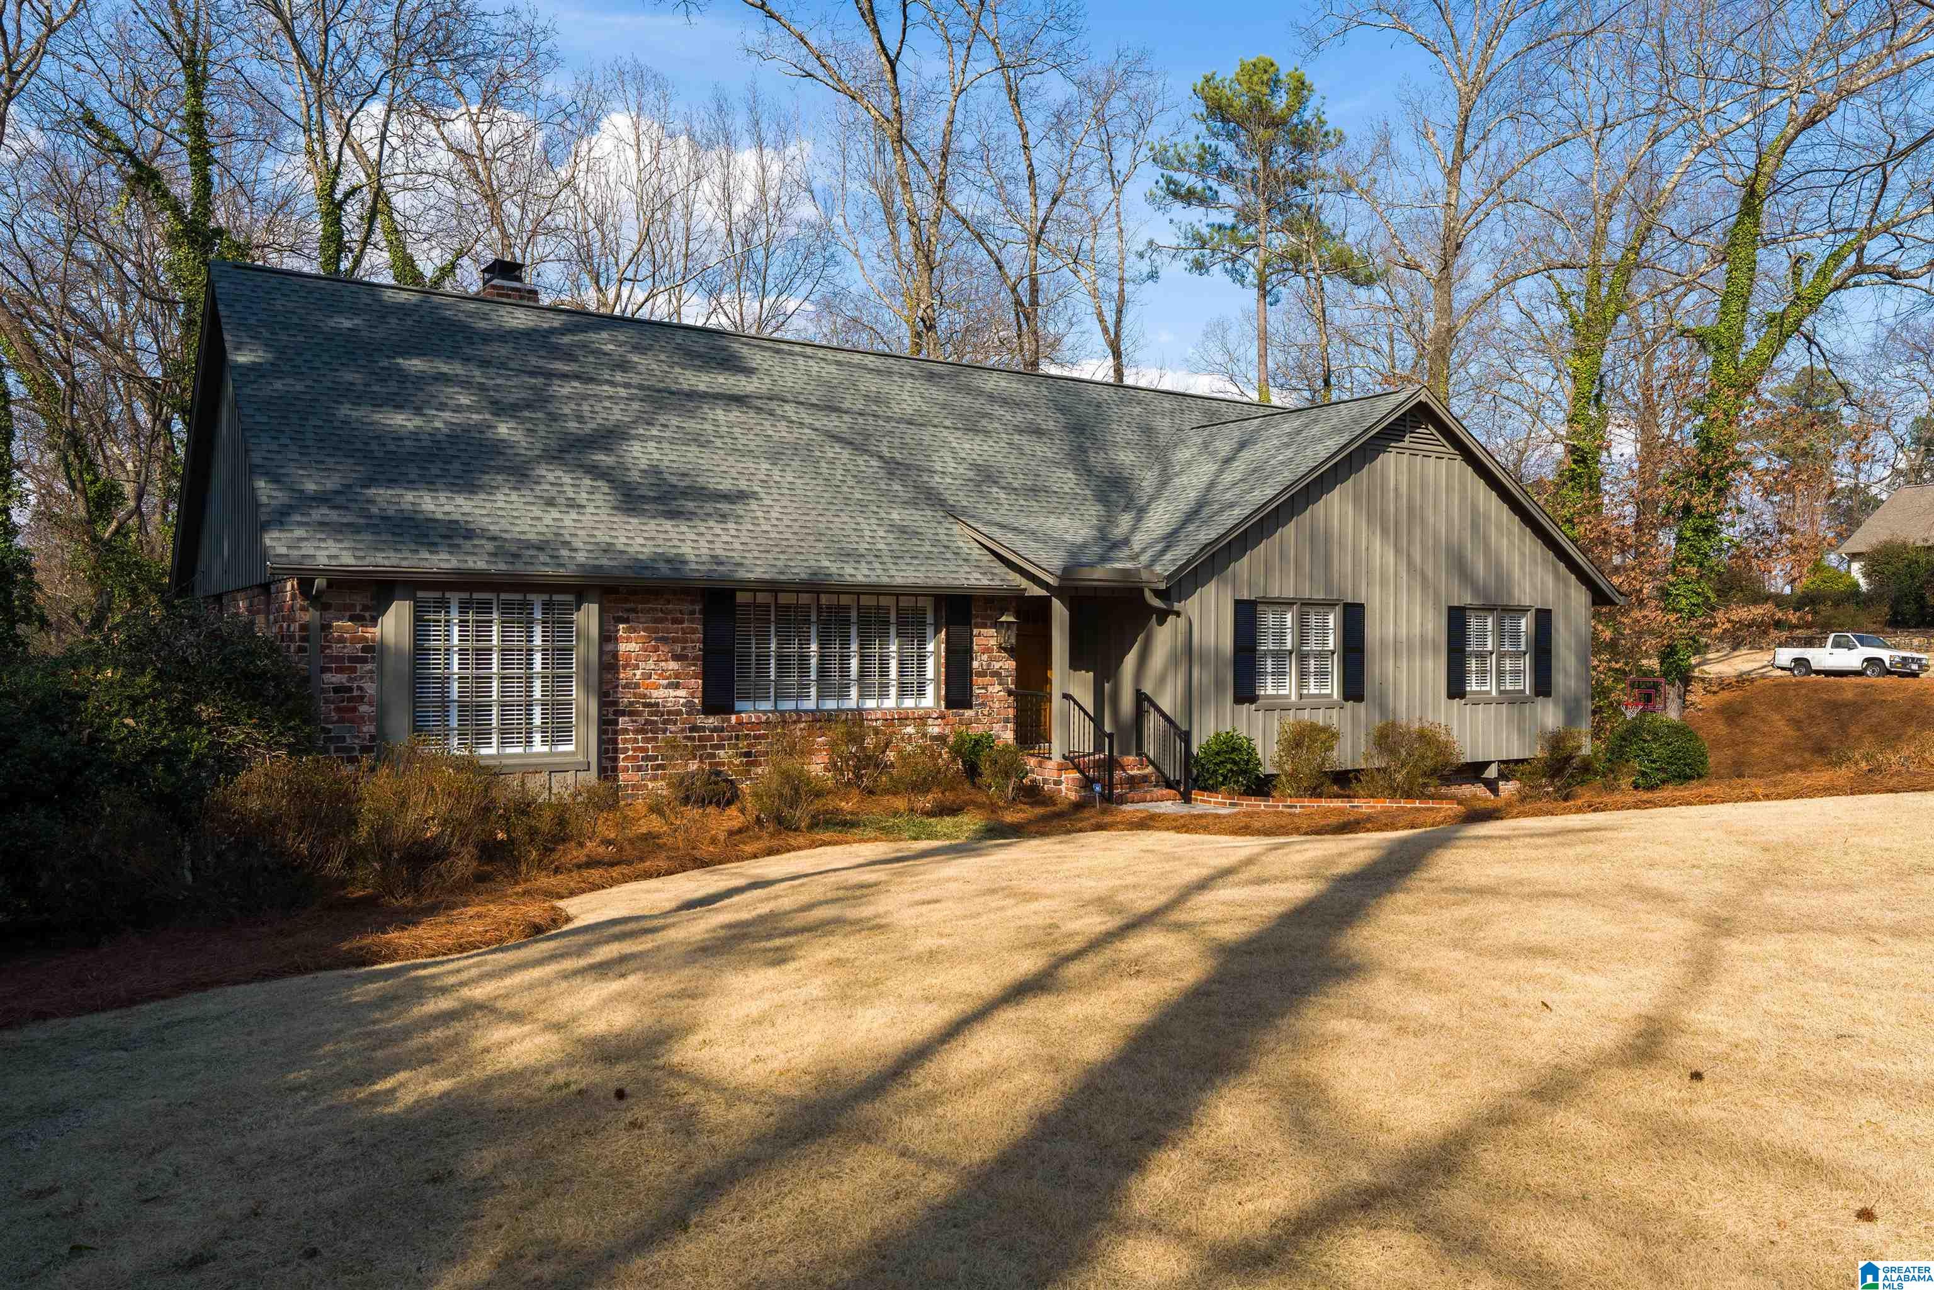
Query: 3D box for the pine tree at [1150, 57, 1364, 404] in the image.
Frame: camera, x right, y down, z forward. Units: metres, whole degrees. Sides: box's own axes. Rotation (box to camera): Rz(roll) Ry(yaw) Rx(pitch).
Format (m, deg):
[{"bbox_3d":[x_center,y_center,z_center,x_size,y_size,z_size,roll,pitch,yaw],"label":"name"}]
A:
[{"bbox_3d":[9.377,-8.277,47.000,6.904,21.555,6.559,0,0,-34],"label":"pine tree"}]

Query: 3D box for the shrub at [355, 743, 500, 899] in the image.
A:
[{"bbox_3d":[-4.544,1.481,12.200,1.220,1.310,1.159,0,0,-34],"label":"shrub"}]

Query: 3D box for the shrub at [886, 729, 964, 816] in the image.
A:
[{"bbox_3d":[-0.470,1.418,16.100,0.855,0.956,0.813,0,0,0],"label":"shrub"}]

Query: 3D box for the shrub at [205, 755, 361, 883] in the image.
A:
[{"bbox_3d":[-5.628,1.439,11.900,1.302,1.067,1.237,0,0,-34],"label":"shrub"}]

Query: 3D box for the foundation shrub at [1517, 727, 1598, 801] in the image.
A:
[{"bbox_3d":[8.880,1.784,21.800,1.204,1.113,1.143,0,0,-34],"label":"foundation shrub"}]

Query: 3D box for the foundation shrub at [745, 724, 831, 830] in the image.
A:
[{"bbox_3d":[-1.838,1.355,14.950,0.888,1.091,0.843,0,0,0],"label":"foundation shrub"}]

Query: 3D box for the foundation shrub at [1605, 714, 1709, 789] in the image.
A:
[{"bbox_3d":[11.081,1.712,23.300,1.651,1.190,1.568,0,0,-34],"label":"foundation shrub"}]

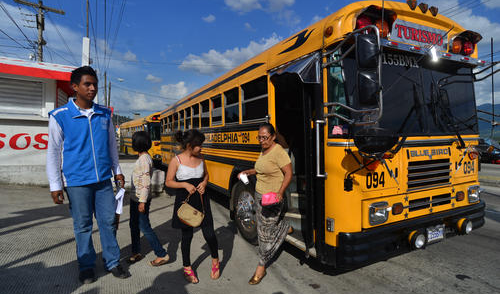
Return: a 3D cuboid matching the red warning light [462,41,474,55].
[{"bbox_3d":[2.502,-1.140,3.225,0.175,0.175,0.090,-2,2,-26],"label":"red warning light"}]

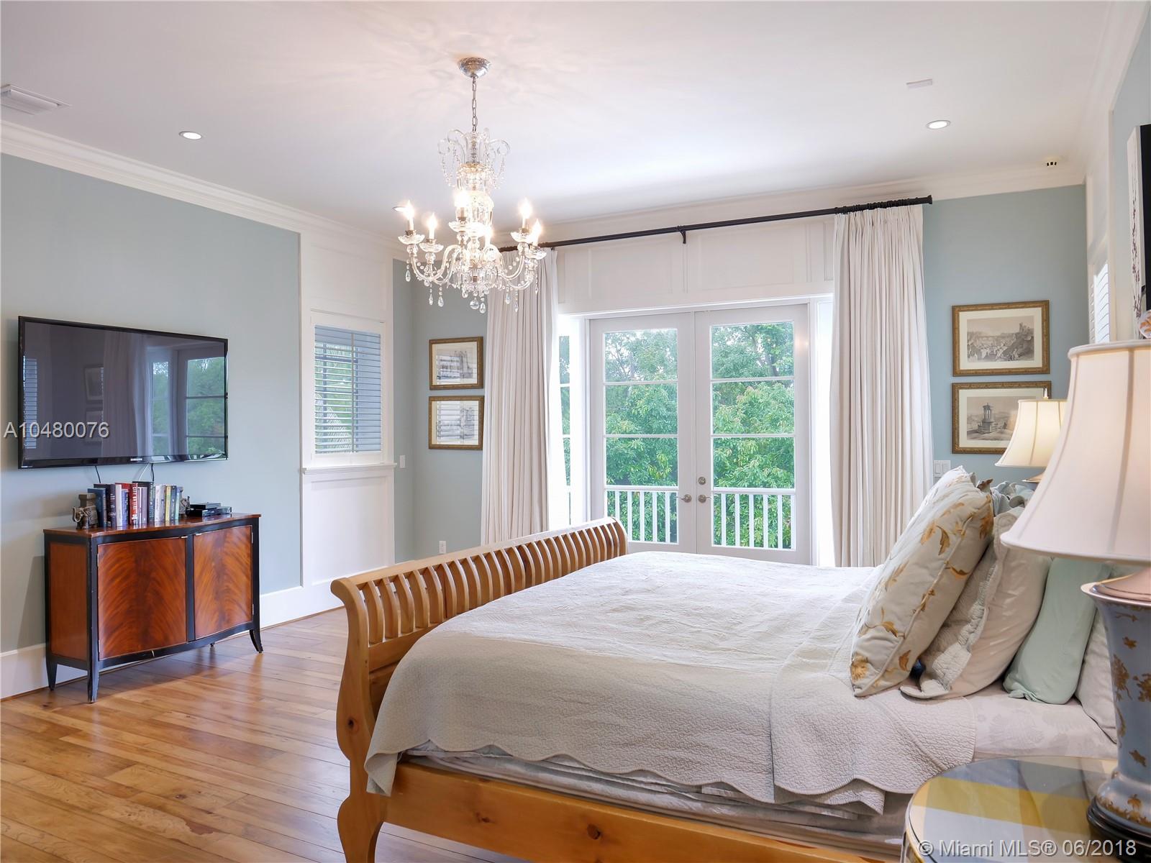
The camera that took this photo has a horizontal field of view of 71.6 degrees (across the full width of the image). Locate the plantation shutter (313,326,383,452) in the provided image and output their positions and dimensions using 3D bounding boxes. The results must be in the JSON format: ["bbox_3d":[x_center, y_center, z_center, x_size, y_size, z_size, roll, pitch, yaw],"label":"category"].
[{"bbox_3d":[-1.950,-0.348,6.905,0.070,1.065,0.800,0,0,27],"label":"plantation shutter"}]

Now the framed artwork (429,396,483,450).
[{"bbox_3d":[-1.124,-0.084,7.399,0.595,0.508,0.035,0,0,26],"label":"framed artwork"}]

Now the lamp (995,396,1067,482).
[{"bbox_3d":[2.182,0.217,3.700,0.410,0.830,0.410,0,0,27],"label":"lamp"}]

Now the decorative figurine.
[{"bbox_3d":[-2.888,0.469,4.698,0.085,0.205,0.115,0,0,28],"label":"decorative figurine"}]

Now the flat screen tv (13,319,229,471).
[{"bbox_3d":[-2.811,-0.220,5.069,0.060,0.845,1.370,0,0,27],"label":"flat screen tv"}]

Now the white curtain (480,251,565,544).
[{"bbox_3d":[-0.481,-0.044,6.974,0.750,3.060,0.180,0,0,26],"label":"white curtain"}]

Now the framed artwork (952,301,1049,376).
[{"bbox_3d":[2.823,-0.613,5.312,0.565,0.475,0.030,0,0,27],"label":"framed artwork"}]

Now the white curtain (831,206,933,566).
[{"bbox_3d":[2.123,-0.037,5.549,0.624,2.992,0.170,0,0,27],"label":"white curtain"}]

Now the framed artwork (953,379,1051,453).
[{"bbox_3d":[2.830,-0.097,5.312,0.575,0.475,0.030,0,0,27],"label":"framed artwork"}]

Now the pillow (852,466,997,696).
[{"bbox_3d":[1.140,0.478,2.548,0.210,0.640,0.650,34,15,23],"label":"pillow"}]

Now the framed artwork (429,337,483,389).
[{"bbox_3d":[-1.097,-0.624,7.346,0.585,0.470,0.030,0,0,27],"label":"framed artwork"}]

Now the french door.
[{"bbox_3d":[0.967,0.252,6.544,1.863,2.448,0.080,0,0,26],"label":"french door"}]

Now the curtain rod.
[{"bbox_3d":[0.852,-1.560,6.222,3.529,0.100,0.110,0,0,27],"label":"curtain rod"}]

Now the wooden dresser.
[{"bbox_3d":[-2.561,1.033,4.966,0.530,0.925,1.170,0,0,28],"label":"wooden dresser"}]

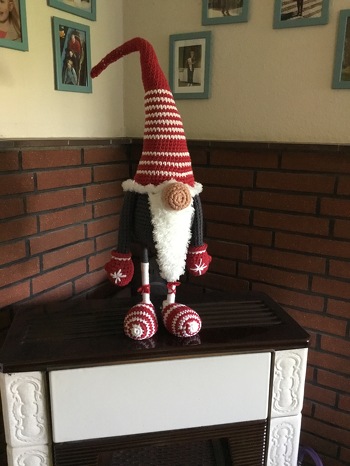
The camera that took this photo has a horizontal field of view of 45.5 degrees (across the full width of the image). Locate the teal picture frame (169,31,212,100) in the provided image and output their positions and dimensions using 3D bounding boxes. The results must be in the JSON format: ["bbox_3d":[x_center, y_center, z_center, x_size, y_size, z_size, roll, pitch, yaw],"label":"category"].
[{"bbox_3d":[0.055,-0.596,1.503,0.166,0.222,0.016,9,16,30],"label":"teal picture frame"}]

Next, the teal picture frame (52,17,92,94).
[{"bbox_3d":[-0.347,-0.595,1.418,0.016,0.222,0.166,9,16,30],"label":"teal picture frame"}]

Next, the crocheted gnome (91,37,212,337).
[{"bbox_3d":[-0.045,-0.113,1.002,0.295,0.680,0.245,-2,14,-14],"label":"crocheted gnome"}]

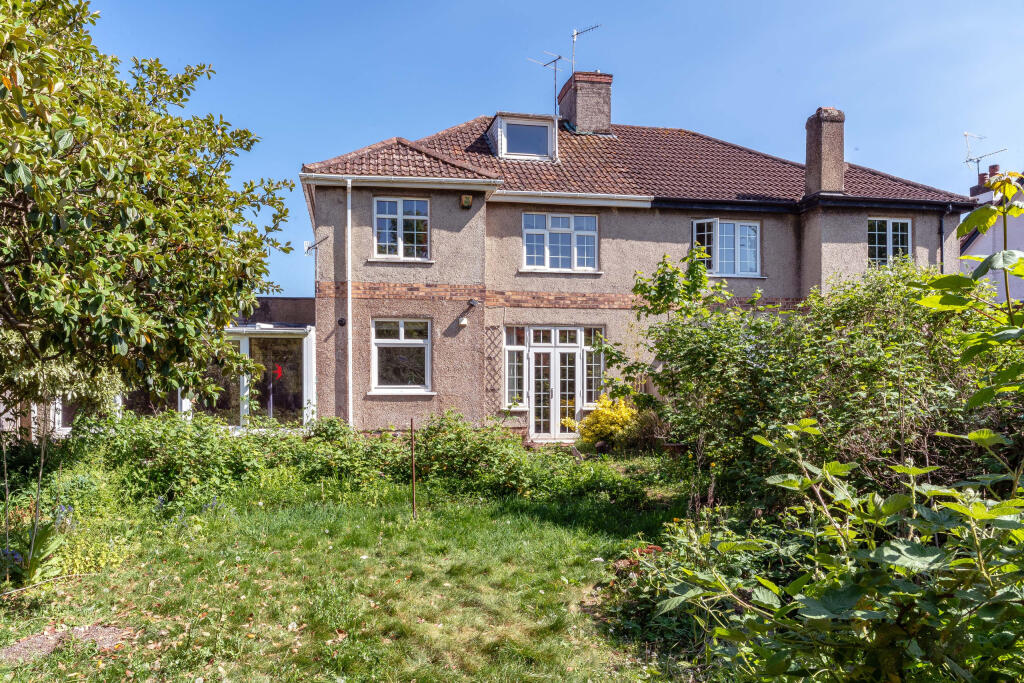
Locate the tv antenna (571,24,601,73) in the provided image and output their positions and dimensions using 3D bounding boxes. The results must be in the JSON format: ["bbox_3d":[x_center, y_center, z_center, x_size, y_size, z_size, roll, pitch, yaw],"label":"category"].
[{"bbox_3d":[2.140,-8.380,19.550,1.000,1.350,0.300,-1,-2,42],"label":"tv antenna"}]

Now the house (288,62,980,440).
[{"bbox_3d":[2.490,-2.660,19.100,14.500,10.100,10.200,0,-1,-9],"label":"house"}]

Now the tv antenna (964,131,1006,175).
[{"bbox_3d":[14.050,-5.530,20.300,0.500,1.450,1.300,1,-1,-26],"label":"tv antenna"}]

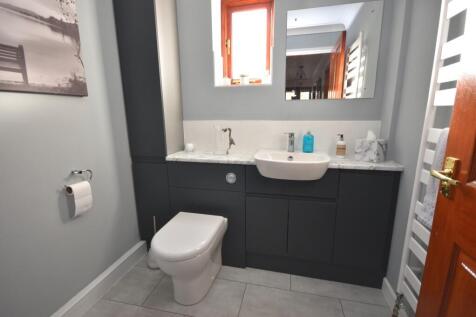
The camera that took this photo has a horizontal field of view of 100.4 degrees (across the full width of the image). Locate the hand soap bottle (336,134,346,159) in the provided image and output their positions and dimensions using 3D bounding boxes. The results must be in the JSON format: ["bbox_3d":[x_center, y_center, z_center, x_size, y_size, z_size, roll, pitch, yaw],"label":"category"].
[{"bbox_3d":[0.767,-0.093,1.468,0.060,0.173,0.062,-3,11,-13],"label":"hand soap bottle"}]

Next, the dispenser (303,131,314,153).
[{"bbox_3d":[0.543,-0.126,1.518,0.077,0.164,0.050,2,11,13],"label":"dispenser"}]

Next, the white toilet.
[{"bbox_3d":[-0.304,0.660,1.298,0.362,0.445,0.534,2,11,13],"label":"white toilet"}]

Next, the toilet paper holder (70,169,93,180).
[{"bbox_3d":[-0.895,0.115,1.092,0.080,0.083,0.132,2,11,13],"label":"toilet paper holder"}]

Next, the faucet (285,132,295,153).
[{"bbox_3d":[0.390,-0.116,1.498,0.068,0.153,0.135,2,11,13],"label":"faucet"}]

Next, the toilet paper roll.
[{"bbox_3d":[-0.870,0.213,1.082,0.070,0.166,0.100,2,11,13],"label":"toilet paper roll"}]

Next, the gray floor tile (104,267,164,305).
[{"bbox_3d":[-0.705,0.877,1.397,0.295,0.010,0.306,2,11,13],"label":"gray floor tile"}]

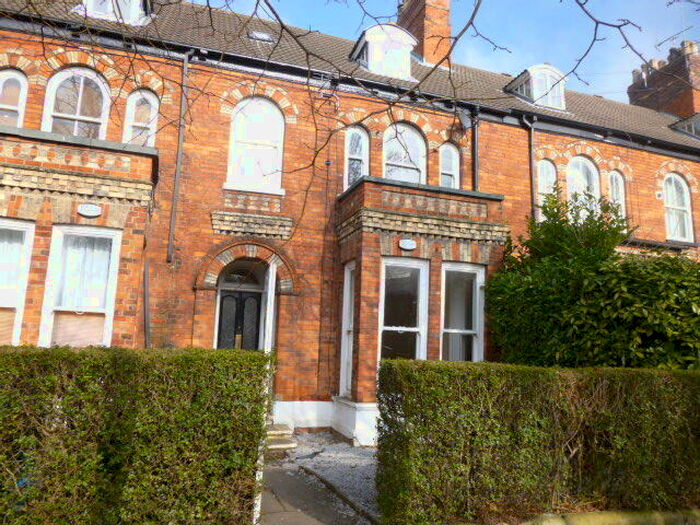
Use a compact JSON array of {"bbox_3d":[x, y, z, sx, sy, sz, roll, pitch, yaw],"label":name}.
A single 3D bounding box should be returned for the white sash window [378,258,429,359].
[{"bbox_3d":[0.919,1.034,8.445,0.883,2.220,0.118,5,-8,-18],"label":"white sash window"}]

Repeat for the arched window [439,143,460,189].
[{"bbox_3d":[2.142,-1.858,11.097,0.511,1.562,0.150,5,-8,-19],"label":"arched window"}]

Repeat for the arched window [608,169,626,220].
[{"bbox_3d":[6.602,-1.495,12.594,0.521,1.571,0.150,5,-8,-19],"label":"arched window"}]

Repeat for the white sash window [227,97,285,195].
[{"bbox_3d":[-1.805,-2.266,9.782,1.070,1.912,0.150,5,-8,-19],"label":"white sash window"}]

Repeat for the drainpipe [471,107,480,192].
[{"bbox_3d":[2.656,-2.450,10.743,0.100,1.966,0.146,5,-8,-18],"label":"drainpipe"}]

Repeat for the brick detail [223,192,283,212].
[{"bbox_3d":[-1.759,-1.085,9.221,1.037,0.282,0.073,5,-8,-18],"label":"brick detail"}]

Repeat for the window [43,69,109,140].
[{"bbox_3d":[-4.757,-2.527,8.793,0.975,1.808,0.150,5,-8,-19],"label":"window"}]

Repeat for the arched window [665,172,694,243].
[{"bbox_3d":[8.556,-1.436,13.262,0.956,1.846,0.150,5,-8,-19],"label":"arched window"}]

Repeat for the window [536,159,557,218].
[{"bbox_3d":[4.508,-1.631,11.502,0.546,1.529,0.109,5,-8,-18],"label":"window"}]

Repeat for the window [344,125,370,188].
[{"bbox_3d":[0.141,-2.012,10.063,0.510,1.529,0.109,5,-8,-18],"label":"window"}]

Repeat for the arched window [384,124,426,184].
[{"bbox_3d":[1.141,-2.078,10.412,1.010,1.656,0.109,5,-8,-18],"label":"arched window"}]

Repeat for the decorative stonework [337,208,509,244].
[{"bbox_3d":[1.281,-0.510,9.350,2.866,0.382,1.474,5,-8,-18],"label":"decorative stonework"}]

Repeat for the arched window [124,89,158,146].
[{"bbox_3d":[-3.781,-2.340,9.109,0.530,1.571,0.150,5,-8,-19],"label":"arched window"}]

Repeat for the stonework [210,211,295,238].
[{"bbox_3d":[-1.747,-0.641,9.106,1.438,0.410,0.173,5,-8,-18],"label":"stonework"}]

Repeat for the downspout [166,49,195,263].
[{"bbox_3d":[-2.932,-1.893,8.745,0.182,3.786,0.209,5,-8,-18],"label":"downspout"}]

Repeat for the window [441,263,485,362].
[{"bbox_3d":[2.003,1.209,9.154,0.891,2.445,0.150,5,-8,-19],"label":"window"}]

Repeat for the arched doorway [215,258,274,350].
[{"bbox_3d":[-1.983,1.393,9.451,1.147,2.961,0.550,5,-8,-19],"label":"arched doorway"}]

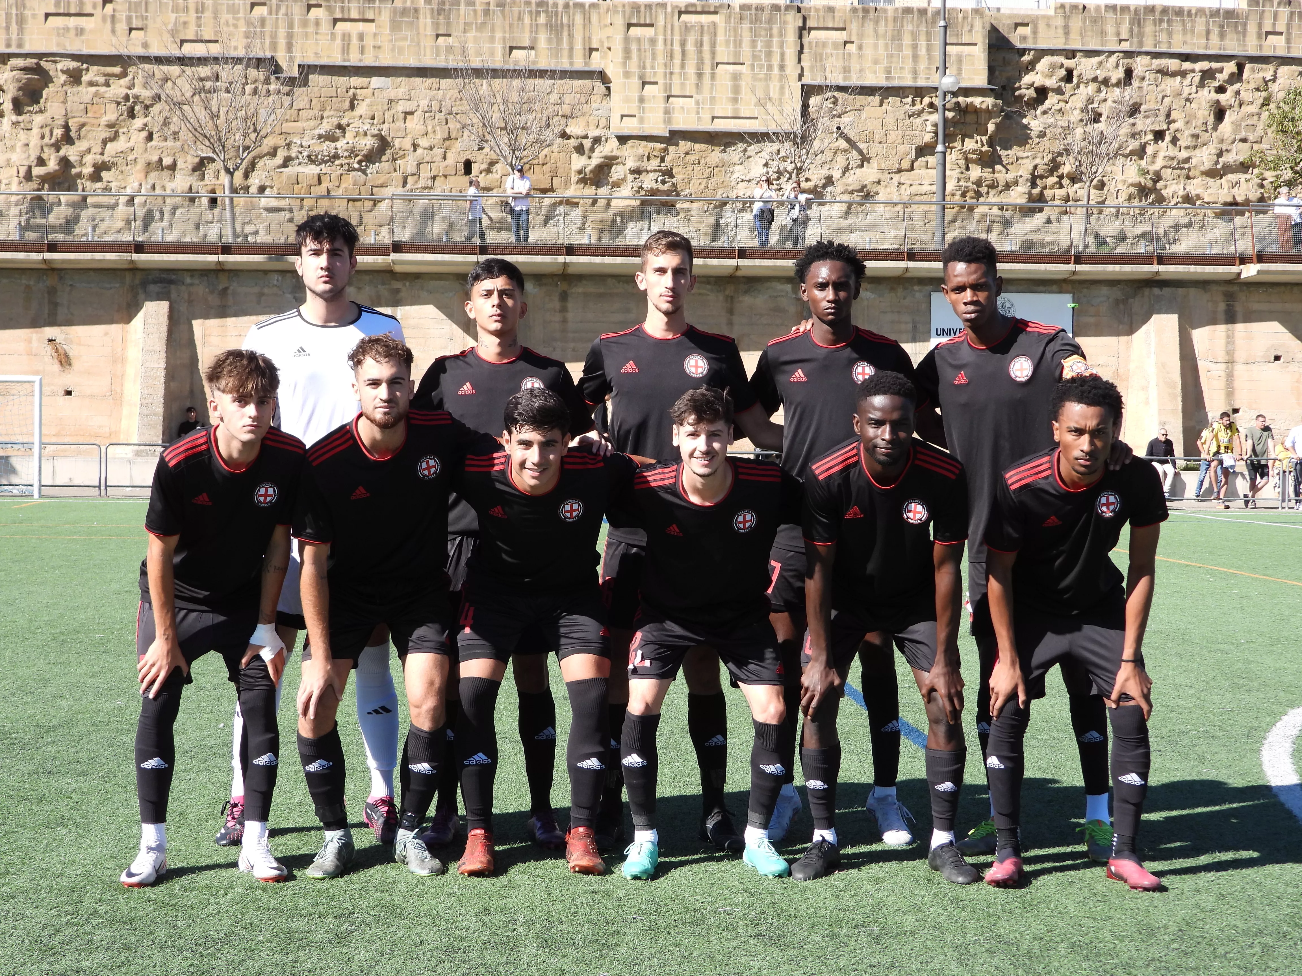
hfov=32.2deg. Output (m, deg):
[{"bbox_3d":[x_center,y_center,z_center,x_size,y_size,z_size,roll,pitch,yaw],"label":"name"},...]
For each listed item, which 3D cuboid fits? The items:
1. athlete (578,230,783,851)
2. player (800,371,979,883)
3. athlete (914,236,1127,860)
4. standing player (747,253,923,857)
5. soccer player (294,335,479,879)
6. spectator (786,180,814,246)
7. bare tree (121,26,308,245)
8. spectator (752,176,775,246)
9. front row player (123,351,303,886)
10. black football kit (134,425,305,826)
[{"bbox_3d":[0.085,0.149,6.630,0.600,1.805,0.380,1,1,0],"label":"athlete"},{"bbox_3d":[0.665,0.362,6.290,0.490,1.360,0.600,1,1,3],"label":"player"},{"bbox_3d":[1.062,0.164,6.500,0.620,1.800,0.480,1,1,11],"label":"athlete"},{"bbox_3d":[0.550,0.157,6.760,0.530,1.790,0.370,1,1,3],"label":"standing player"},{"bbox_3d":[-0.724,0.307,6.259,0.540,1.440,0.600,1,1,-4],"label":"soccer player"},{"bbox_3d":[3.323,-6.137,50.670,0.600,1.580,0.420,1,1,0],"label":"spectator"},{"bbox_3d":[-9.822,-7.910,50.500,4.150,4.950,4.000,1,1,0],"label":"bare tree"},{"bbox_3d":[2.535,-6.186,50.669,0.520,1.660,0.420,1,1,0],"label":"spectator"},{"bbox_3d":[-1.194,0.323,6.169,0.490,1.400,0.600,0,1,-8],"label":"front row player"},{"bbox_3d":[-1.186,0.368,6.201,0.470,1.080,0.520,0,1,-8],"label":"black football kit"}]

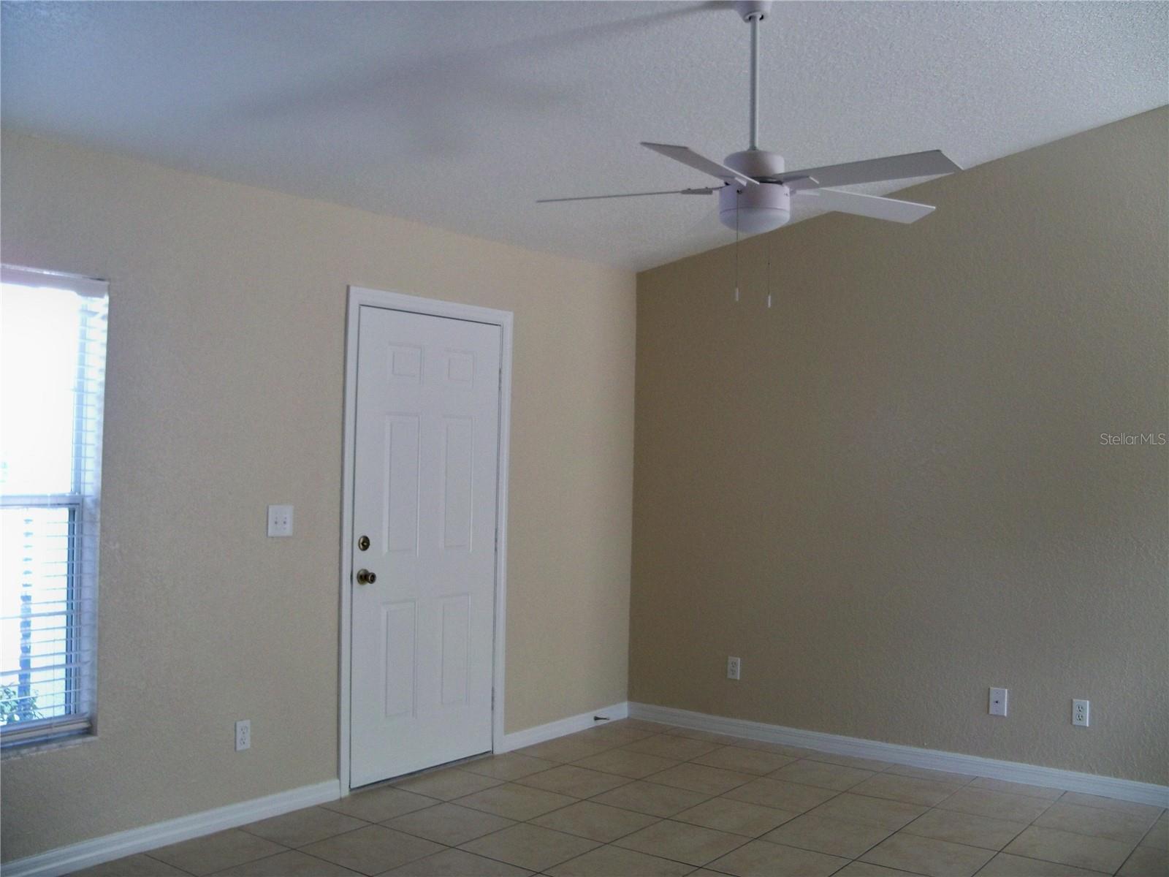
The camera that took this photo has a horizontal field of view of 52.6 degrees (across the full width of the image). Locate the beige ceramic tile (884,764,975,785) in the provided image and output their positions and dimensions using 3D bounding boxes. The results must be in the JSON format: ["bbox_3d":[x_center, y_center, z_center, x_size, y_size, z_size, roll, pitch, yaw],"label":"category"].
[{"bbox_3d":[1.592,1.553,5.431,0.400,0.010,0.209,0,-1,36],"label":"beige ceramic tile"}]

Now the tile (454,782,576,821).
[{"bbox_3d":[-0.280,1.504,4.867,0.400,0.010,0.400,0,-1,37],"label":"tile"}]

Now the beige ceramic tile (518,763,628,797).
[{"bbox_3d":[-0.041,1.522,5.238,0.400,0.010,0.400,0,-1,36],"label":"beige ceramic tile"}]

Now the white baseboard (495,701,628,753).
[{"bbox_3d":[-0.089,1.489,6.126,0.015,0.086,1.060,0,-1,36],"label":"white baseboard"}]

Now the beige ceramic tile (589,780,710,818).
[{"bbox_3d":[0.284,1.524,4.995,0.400,0.010,0.400,0,-1,36],"label":"beige ceramic tile"}]

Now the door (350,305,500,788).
[{"bbox_3d":[-0.708,0.464,5.336,0.048,2.035,0.914,0,-1,36],"label":"door"}]

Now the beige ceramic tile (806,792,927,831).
[{"bbox_3d":[1.165,1.527,4.829,0.403,0.010,0.403,0,-1,37],"label":"beige ceramic tile"}]

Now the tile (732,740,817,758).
[{"bbox_3d":[0.941,1.548,5.879,0.403,0.010,0.187,0,-1,37],"label":"tile"}]

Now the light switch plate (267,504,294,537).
[{"bbox_3d":[-1.189,0.325,4.642,0.012,0.118,0.118,0,-1,36],"label":"light switch plate"}]

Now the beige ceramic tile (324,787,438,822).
[{"bbox_3d":[-0.830,1.497,4.816,0.357,0.012,0.406,1,-1,37],"label":"beige ceramic tile"}]

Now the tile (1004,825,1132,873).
[{"bbox_3d":[1.801,1.523,4.309,0.400,0.010,0.400,0,-1,37],"label":"tile"}]

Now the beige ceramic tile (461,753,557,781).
[{"bbox_3d":[-0.343,1.517,5.453,0.343,0.010,0.403,0,-1,37],"label":"beige ceramic tile"}]

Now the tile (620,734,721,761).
[{"bbox_3d":[0.441,1.544,5.897,0.406,0.012,0.406,1,-1,37],"label":"tile"}]

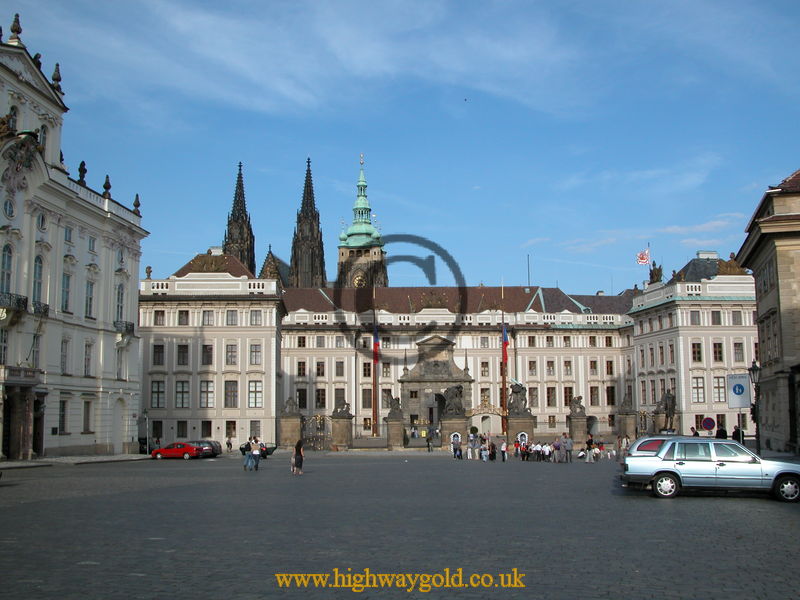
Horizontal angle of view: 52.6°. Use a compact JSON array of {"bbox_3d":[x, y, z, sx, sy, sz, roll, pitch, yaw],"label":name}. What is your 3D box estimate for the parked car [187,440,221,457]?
[{"bbox_3d":[-18.159,13.658,74.000,1.750,1.480,4.400,7,-11,-42],"label":"parked car"}]

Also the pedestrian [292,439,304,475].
[{"bbox_3d":[-4.969,7.749,39.800,0.550,1.660,0.420,1,-8,-8],"label":"pedestrian"}]

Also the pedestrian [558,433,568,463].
[{"bbox_3d":[9.732,8.782,48.000,0.500,1.760,0.360,6,-10,-37],"label":"pedestrian"}]

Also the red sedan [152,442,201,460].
[{"bbox_3d":[-17.837,12.048,64.500,4.000,1.380,1.700,-2,-8,14],"label":"red sedan"}]

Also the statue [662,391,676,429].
[{"bbox_3d":[20.323,8.333,61.000,1.000,3.020,0.850,-3,-8,17],"label":"statue"}]

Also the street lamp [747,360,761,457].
[{"bbox_3d":[15.866,5.051,36.000,0.600,4.650,0.600,0,-8,0],"label":"street lamp"}]

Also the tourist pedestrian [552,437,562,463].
[{"bbox_3d":[9.392,8.975,48.300,0.500,1.580,0.360,-5,-9,30],"label":"tourist pedestrian"}]

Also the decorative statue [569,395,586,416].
[{"bbox_3d":[18.044,10.796,82.000,1.600,2.150,1.300,0,-8,-6],"label":"decorative statue"}]

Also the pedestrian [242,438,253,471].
[{"bbox_3d":[-7.918,8.001,42.000,0.550,1.760,0.420,1,-8,-8],"label":"pedestrian"}]

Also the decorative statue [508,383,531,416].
[{"bbox_3d":[14.210,11.932,97.000,2.800,4.000,2.400,0,-8,-6],"label":"decorative statue"}]

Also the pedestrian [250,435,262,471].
[{"bbox_3d":[-7.477,7.986,42.000,0.580,1.750,0.420,1,-8,-8],"label":"pedestrian"}]

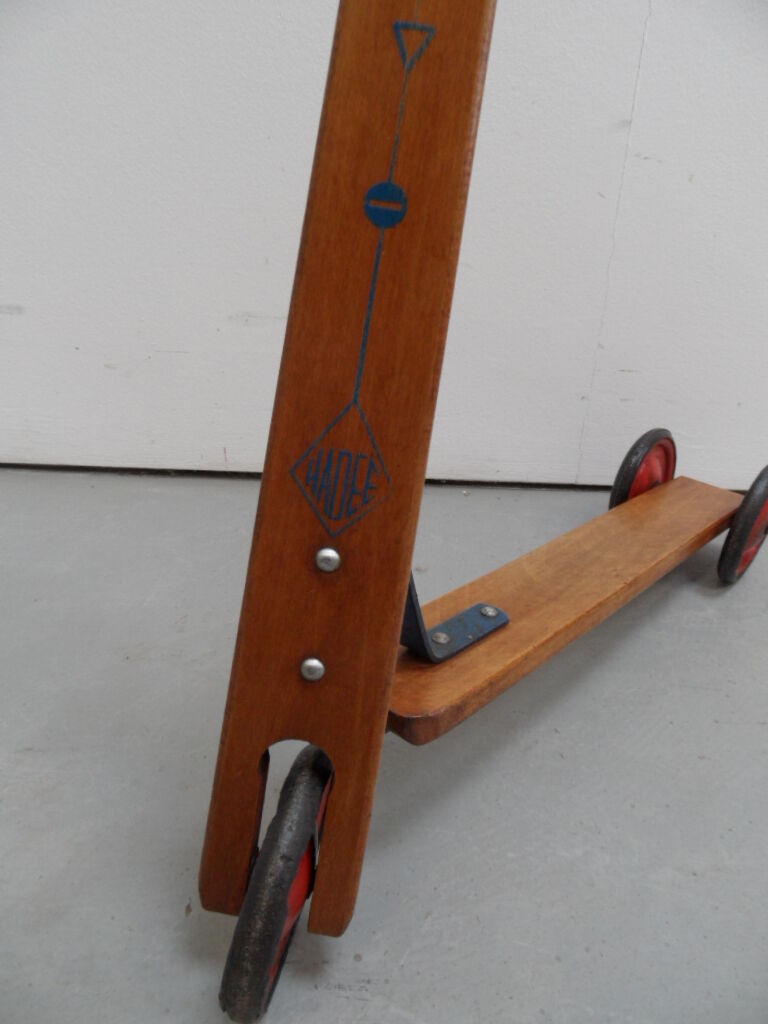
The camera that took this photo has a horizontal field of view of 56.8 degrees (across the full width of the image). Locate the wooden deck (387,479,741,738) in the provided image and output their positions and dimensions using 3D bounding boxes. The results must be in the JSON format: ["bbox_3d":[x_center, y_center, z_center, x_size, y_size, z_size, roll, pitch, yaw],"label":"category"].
[{"bbox_3d":[0.218,0.060,0.749,0.096,0.028,0.688,27,32,36],"label":"wooden deck"}]

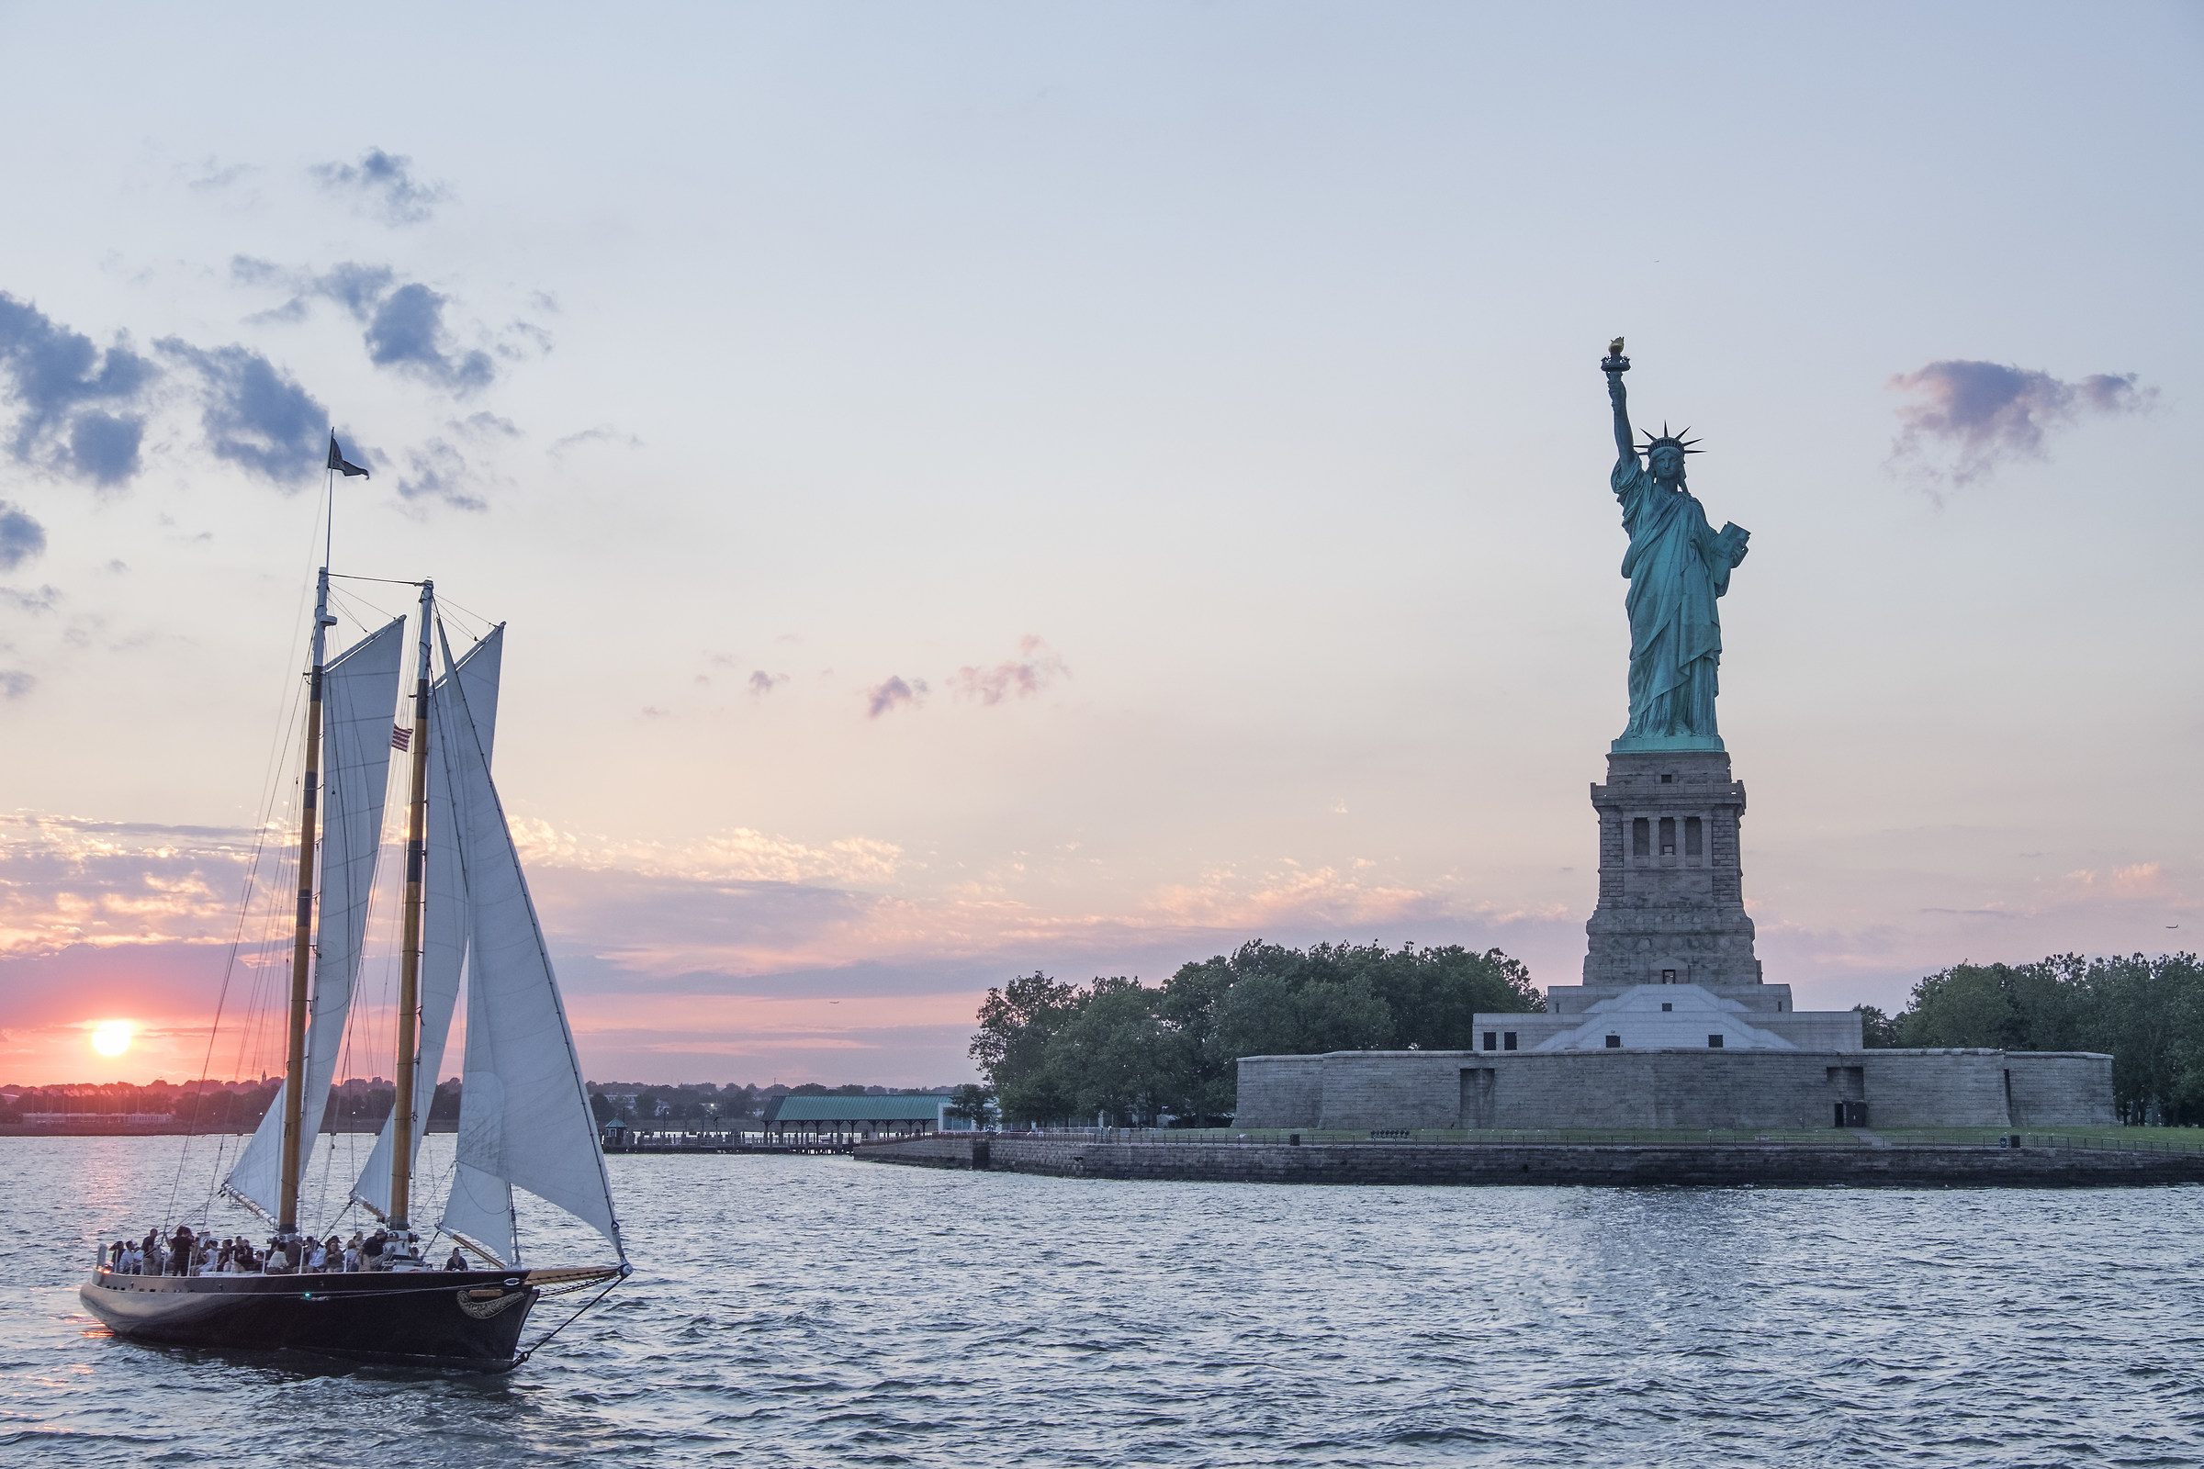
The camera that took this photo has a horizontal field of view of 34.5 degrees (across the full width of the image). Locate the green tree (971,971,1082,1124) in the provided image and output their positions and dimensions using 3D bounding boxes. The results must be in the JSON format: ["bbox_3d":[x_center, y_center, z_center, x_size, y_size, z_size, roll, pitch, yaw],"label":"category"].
[{"bbox_3d":[-9.280,39.000,440.000,14.200,19.000,13.800,0,-6,0],"label":"green tree"}]

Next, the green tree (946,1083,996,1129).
[{"bbox_3d":[-16.030,45.650,435.000,6.100,5.600,5.800,0,-6,0],"label":"green tree"}]

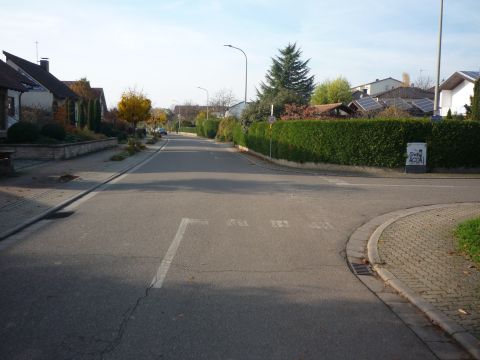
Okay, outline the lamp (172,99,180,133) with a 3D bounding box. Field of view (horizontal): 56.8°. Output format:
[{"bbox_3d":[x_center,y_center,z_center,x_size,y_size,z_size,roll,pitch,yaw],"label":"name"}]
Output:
[{"bbox_3d":[-15.922,-15.790,110.907,1.900,8.100,0.400,-2,7,-17],"label":"lamp"}]

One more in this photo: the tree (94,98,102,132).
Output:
[{"bbox_3d":[-12.305,-5.339,38.639,0.680,3.450,0.680,-1,7,-7],"label":"tree"}]

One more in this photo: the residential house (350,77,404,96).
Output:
[{"bbox_3d":[28.112,-16.176,90.716,8.200,9.100,11.500,-1,7,-7],"label":"residential house"}]

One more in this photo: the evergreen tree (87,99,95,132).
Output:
[{"bbox_3d":[-13.019,-5.339,38.639,0.680,3.450,0.680,-1,7,-7],"label":"evergreen tree"}]

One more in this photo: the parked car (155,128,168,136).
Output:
[{"bbox_3d":[-14.680,-9.152,83.505,1.800,1.480,4.300,-2,7,-12],"label":"parked car"}]

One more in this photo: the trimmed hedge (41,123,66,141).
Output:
[{"bbox_3d":[-11.511,-2.845,27.356,1.550,1.100,1.500,-1,7,-7],"label":"trimmed hedge"}]

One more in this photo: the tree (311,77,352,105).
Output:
[{"bbox_3d":[10.246,-7.872,49.413,4.600,7.100,4.600,-1,7,-7],"label":"tree"}]

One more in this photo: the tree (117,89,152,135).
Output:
[{"bbox_3d":[-8.244,-4.835,34.671,2.750,4.600,2.750,-1,7,-7],"label":"tree"}]

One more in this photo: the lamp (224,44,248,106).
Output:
[{"bbox_3d":[-0.320,-6.643,35.460,1.800,8.000,0.350,-1,7,-7],"label":"lamp"}]

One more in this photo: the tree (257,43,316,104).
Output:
[{"bbox_3d":[4.138,-7.837,40.352,5.300,9.200,5.300,-1,7,-7],"label":"tree"}]

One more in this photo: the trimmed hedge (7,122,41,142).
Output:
[{"bbox_3d":[-12.375,-2.680,25.362,1.950,1.250,1.800,-1,7,-7],"label":"trimmed hedge"}]

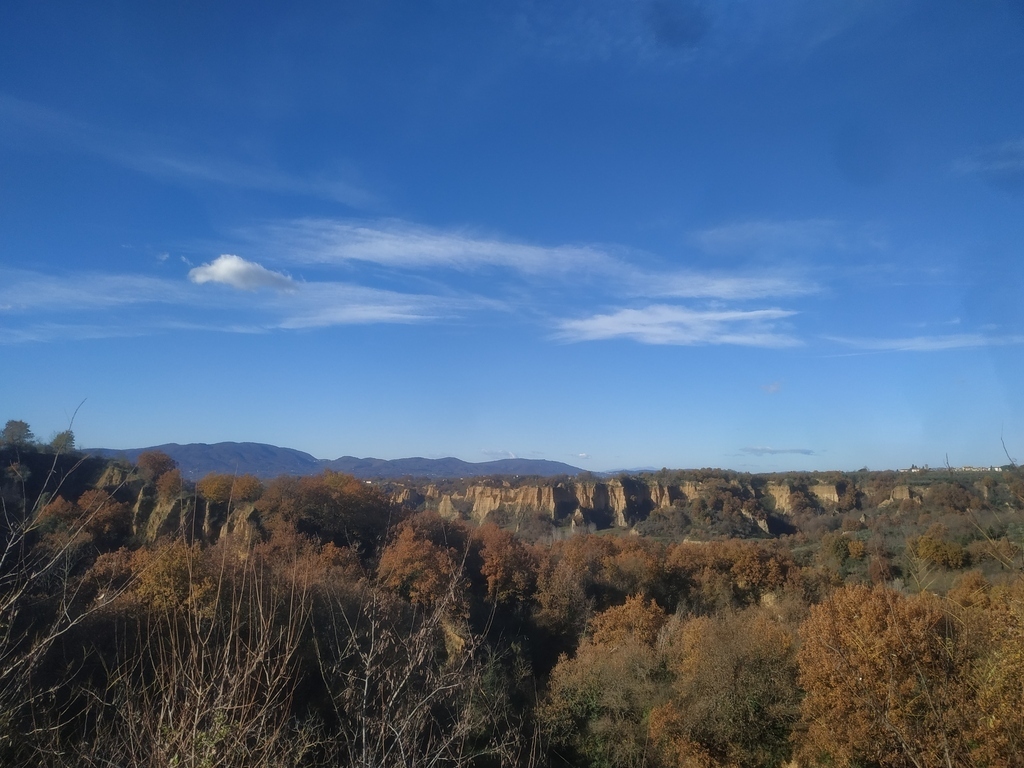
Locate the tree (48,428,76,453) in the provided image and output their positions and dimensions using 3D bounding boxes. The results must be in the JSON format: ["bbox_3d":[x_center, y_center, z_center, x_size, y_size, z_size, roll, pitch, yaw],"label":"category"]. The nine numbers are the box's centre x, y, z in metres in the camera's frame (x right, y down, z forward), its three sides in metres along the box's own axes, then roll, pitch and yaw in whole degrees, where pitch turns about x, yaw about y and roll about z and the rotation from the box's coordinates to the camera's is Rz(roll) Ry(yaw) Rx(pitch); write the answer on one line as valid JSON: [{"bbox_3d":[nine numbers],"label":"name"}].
[{"bbox_3d":[-104.690,13.380,164.970,5.860,6.080,5.570,0,-7,0],"label":"tree"}]

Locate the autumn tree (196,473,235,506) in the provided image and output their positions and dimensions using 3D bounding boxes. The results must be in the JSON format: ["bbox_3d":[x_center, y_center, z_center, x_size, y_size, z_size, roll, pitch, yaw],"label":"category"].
[{"bbox_3d":[-49.280,17.680,117.980,6.130,5.950,5.820,0,-7,0],"label":"autumn tree"}]

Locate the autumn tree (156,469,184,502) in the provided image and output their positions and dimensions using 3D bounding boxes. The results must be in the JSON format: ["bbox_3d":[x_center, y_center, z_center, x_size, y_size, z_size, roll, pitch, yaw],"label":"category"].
[{"bbox_3d":[-58.850,17.590,121.980,5.000,6.140,4.750,0,-7,0],"label":"autumn tree"}]

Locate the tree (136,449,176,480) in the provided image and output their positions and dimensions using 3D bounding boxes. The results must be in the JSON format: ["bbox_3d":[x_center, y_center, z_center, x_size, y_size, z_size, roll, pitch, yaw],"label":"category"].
[{"bbox_3d":[-65.090,15.170,129.970,7.100,5.990,6.750,0,-7,0],"label":"tree"}]

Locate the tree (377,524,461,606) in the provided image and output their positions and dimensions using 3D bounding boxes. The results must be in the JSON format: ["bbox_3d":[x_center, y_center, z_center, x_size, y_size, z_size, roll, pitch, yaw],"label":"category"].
[{"bbox_3d":[-9.220,18.290,69.950,8.030,8.880,7.630,0,-7,0],"label":"tree"}]

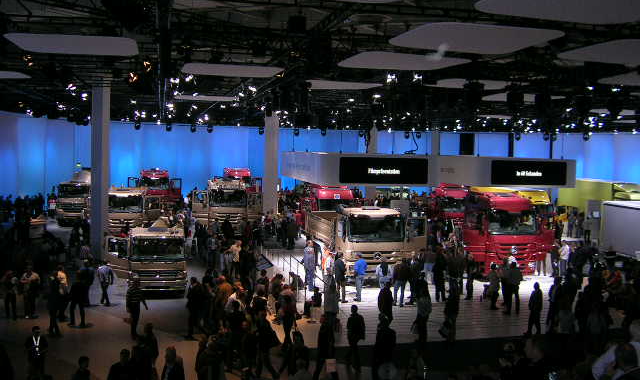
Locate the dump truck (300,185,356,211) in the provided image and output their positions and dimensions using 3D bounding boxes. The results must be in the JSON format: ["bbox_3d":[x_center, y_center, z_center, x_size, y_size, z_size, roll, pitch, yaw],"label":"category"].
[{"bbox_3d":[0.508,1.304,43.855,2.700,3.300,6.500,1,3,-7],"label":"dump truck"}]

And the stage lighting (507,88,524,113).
[{"bbox_3d":[7.053,-3.265,23.344,0.580,0.850,0.580,1,3,0],"label":"stage lighting"}]

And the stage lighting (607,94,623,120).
[{"bbox_3d":[11.308,-3.168,24.846,0.550,0.900,0.550,1,3,0],"label":"stage lighting"}]

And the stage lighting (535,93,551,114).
[{"bbox_3d":[8.371,-3.254,24.345,0.550,0.800,0.550,1,3,0],"label":"stage lighting"}]

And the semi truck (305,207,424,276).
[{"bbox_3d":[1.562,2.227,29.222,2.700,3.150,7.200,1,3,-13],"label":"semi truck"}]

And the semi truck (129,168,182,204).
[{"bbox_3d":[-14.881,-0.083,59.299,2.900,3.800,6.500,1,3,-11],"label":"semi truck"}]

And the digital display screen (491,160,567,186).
[{"bbox_3d":[15.244,-1.262,47.358,6.600,1.720,0.200,0,3,-20],"label":"digital display screen"}]

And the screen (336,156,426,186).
[{"bbox_3d":[4.228,-1.300,43.265,6.600,1.720,0.200,0,3,-20],"label":"screen"}]

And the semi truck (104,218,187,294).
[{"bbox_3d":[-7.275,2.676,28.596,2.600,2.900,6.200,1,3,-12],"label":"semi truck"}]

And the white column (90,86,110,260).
[{"bbox_3d":[-11.480,-0.774,33.825,0.740,9.000,0.740,3,4,25],"label":"white column"}]

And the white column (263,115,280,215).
[{"bbox_3d":[-3.437,-0.966,46.023,0.770,8.400,0.770,3,4,25],"label":"white column"}]

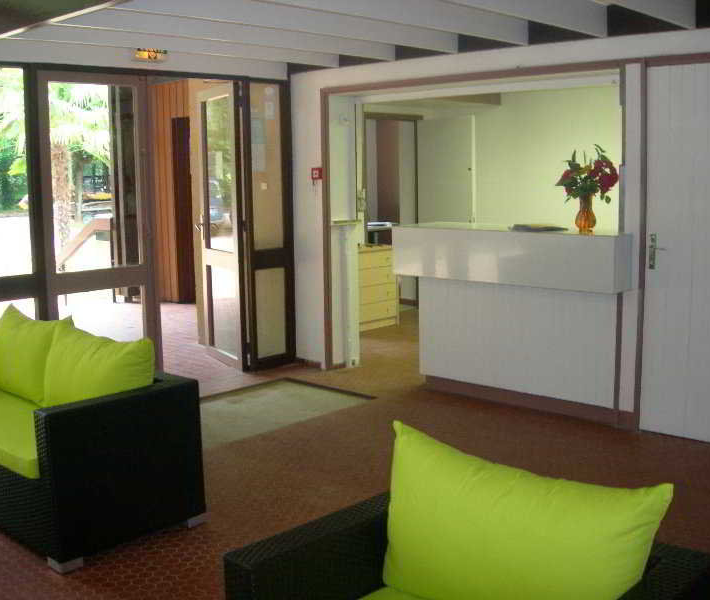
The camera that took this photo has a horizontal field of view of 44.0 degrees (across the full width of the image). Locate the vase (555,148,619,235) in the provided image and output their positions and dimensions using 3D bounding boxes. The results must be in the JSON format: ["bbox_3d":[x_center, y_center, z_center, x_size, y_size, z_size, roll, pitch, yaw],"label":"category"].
[{"bbox_3d":[1.302,-0.619,4.938,0.340,0.495,0.310,7,12,43],"label":"vase"}]

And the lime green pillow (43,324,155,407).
[{"bbox_3d":[-1.150,0.331,3.942,0.670,0.420,0.200,7,0,43],"label":"lime green pillow"}]

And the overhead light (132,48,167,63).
[{"bbox_3d":[-1.349,-1.612,5.782,0.065,0.088,0.245,7,12,43],"label":"overhead light"}]

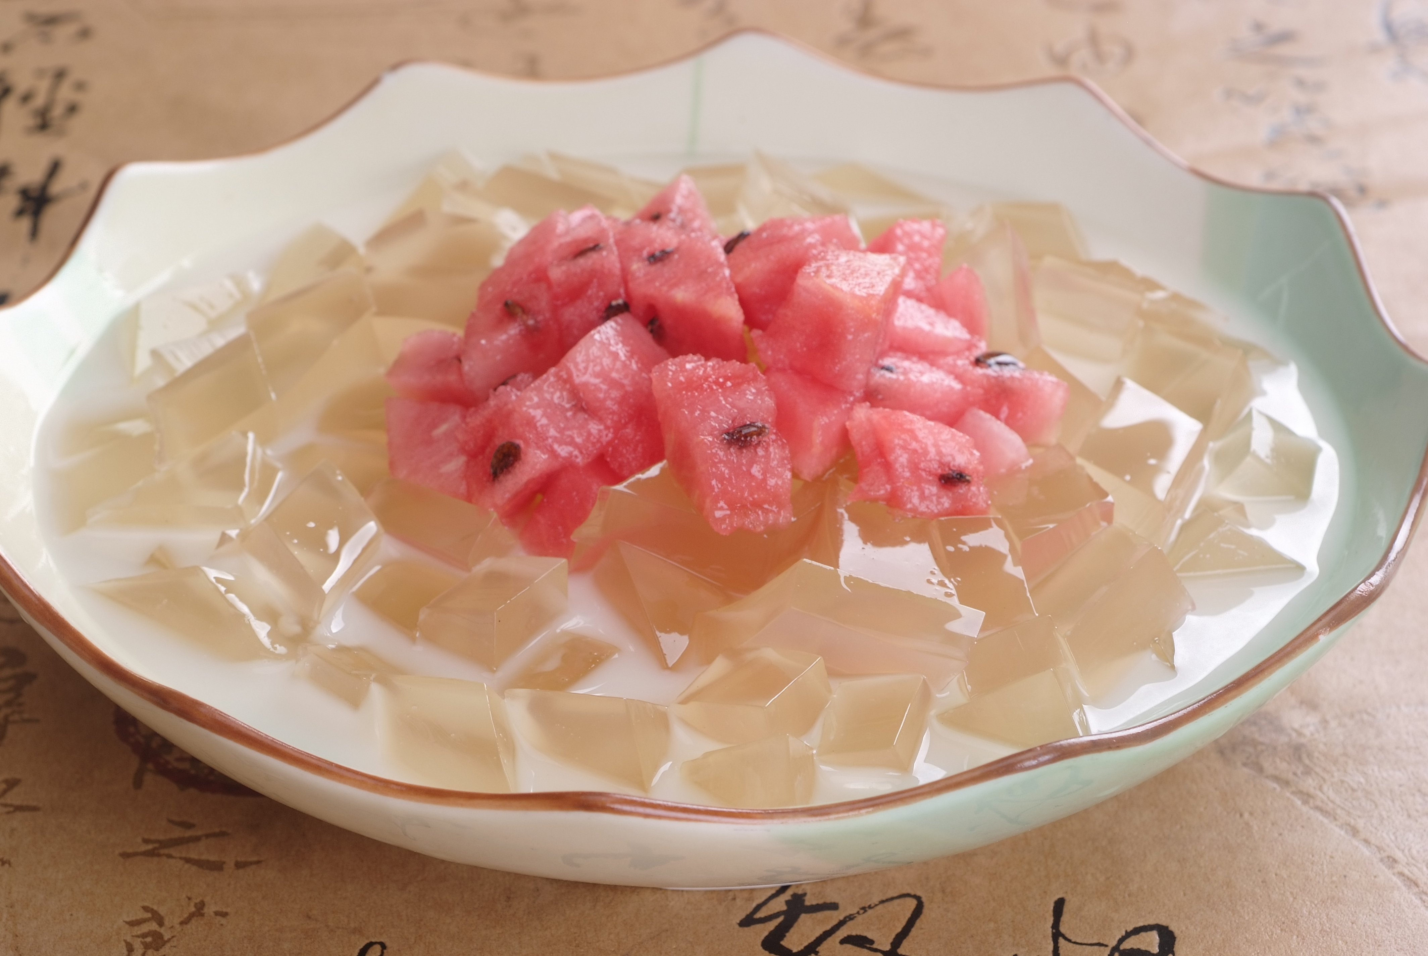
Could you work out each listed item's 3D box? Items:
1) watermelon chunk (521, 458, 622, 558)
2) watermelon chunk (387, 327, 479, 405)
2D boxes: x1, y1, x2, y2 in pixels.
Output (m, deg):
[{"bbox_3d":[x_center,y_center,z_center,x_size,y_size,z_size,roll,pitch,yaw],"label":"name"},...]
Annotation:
[{"bbox_3d":[-0.024,0.007,0.605,0.017,0.018,0.017,20,37,29],"label":"watermelon chunk"},{"bbox_3d":[-0.049,-0.017,0.636,0.018,0.013,0.015,11,33,17],"label":"watermelon chunk"}]

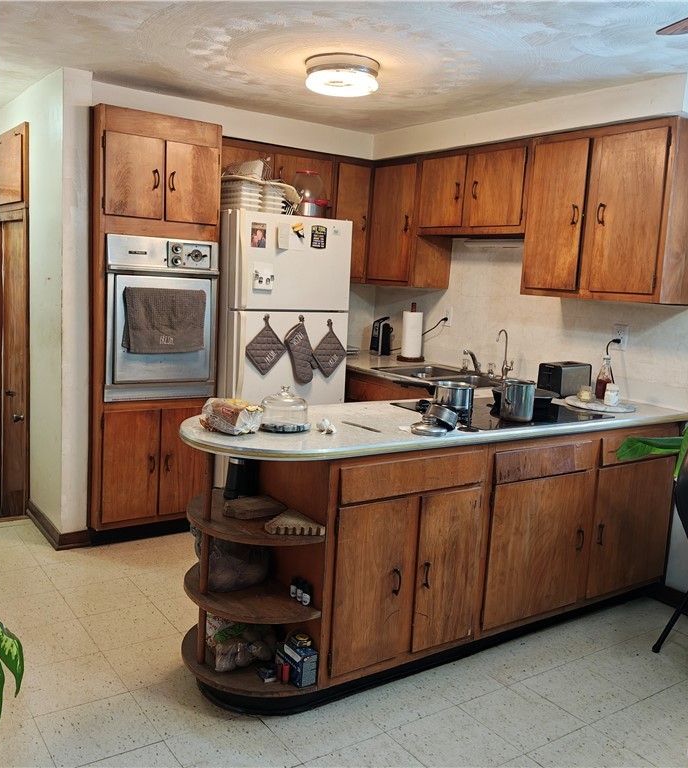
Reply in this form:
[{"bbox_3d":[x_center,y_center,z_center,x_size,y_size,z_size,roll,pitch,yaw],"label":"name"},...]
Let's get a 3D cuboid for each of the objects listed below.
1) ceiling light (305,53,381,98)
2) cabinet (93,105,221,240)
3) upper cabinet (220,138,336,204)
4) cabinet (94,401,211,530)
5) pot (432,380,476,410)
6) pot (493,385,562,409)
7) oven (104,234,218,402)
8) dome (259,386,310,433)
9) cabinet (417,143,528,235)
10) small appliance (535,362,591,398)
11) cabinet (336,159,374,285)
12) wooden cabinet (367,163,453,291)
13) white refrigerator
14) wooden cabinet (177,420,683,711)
[{"bbox_3d":[-0.006,-1.283,3.081,0.312,0.098,0.312,3,8,0],"label":"ceiling light"},{"bbox_3d":[-1.028,-1.036,3.784,0.601,0.578,0.585,-2,10,-35],"label":"cabinet"},{"bbox_3d":[-0.488,-1.219,4.407,0.867,0.358,0.300,-3,10,-35],"label":"upper cabinet"},{"bbox_3d":[-1.119,0.368,4.066,0.625,0.665,0.580,-3,10,-35],"label":"cabinet"},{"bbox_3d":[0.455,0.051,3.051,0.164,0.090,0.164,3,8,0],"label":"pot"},{"bbox_3d":[0.787,0.064,3.215,0.290,0.055,0.290,3,8,0],"label":"pot"},{"bbox_3d":[-1.044,-0.356,3.936,0.593,0.812,0.555,-3,10,-35],"label":"oven"},{"bbox_3d":[-0.196,0.078,2.519,0.178,0.145,0.178,3,8,0],"label":"dome"},{"bbox_3d":[0.781,-1.032,4.032,0.306,0.452,0.828,-2,10,-35],"label":"cabinet"},{"bbox_3d":[1.100,-0.033,3.693,0.240,0.158,0.147,-3,11,-38],"label":"small appliance"},{"bbox_3d":[-0.032,-1.022,4.704,0.310,0.751,0.295,-2,10,-35],"label":"cabinet"},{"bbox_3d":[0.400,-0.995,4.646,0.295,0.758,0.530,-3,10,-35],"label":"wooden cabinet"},{"bbox_3d":[-0.471,-0.077,4.278,0.720,1.735,0.680,-2,10,-35],"label":"white refrigerator"},{"bbox_3d":[0.426,0.571,3.014,2.250,0.885,0.655,-3,10,-35],"label":"wooden cabinet"}]

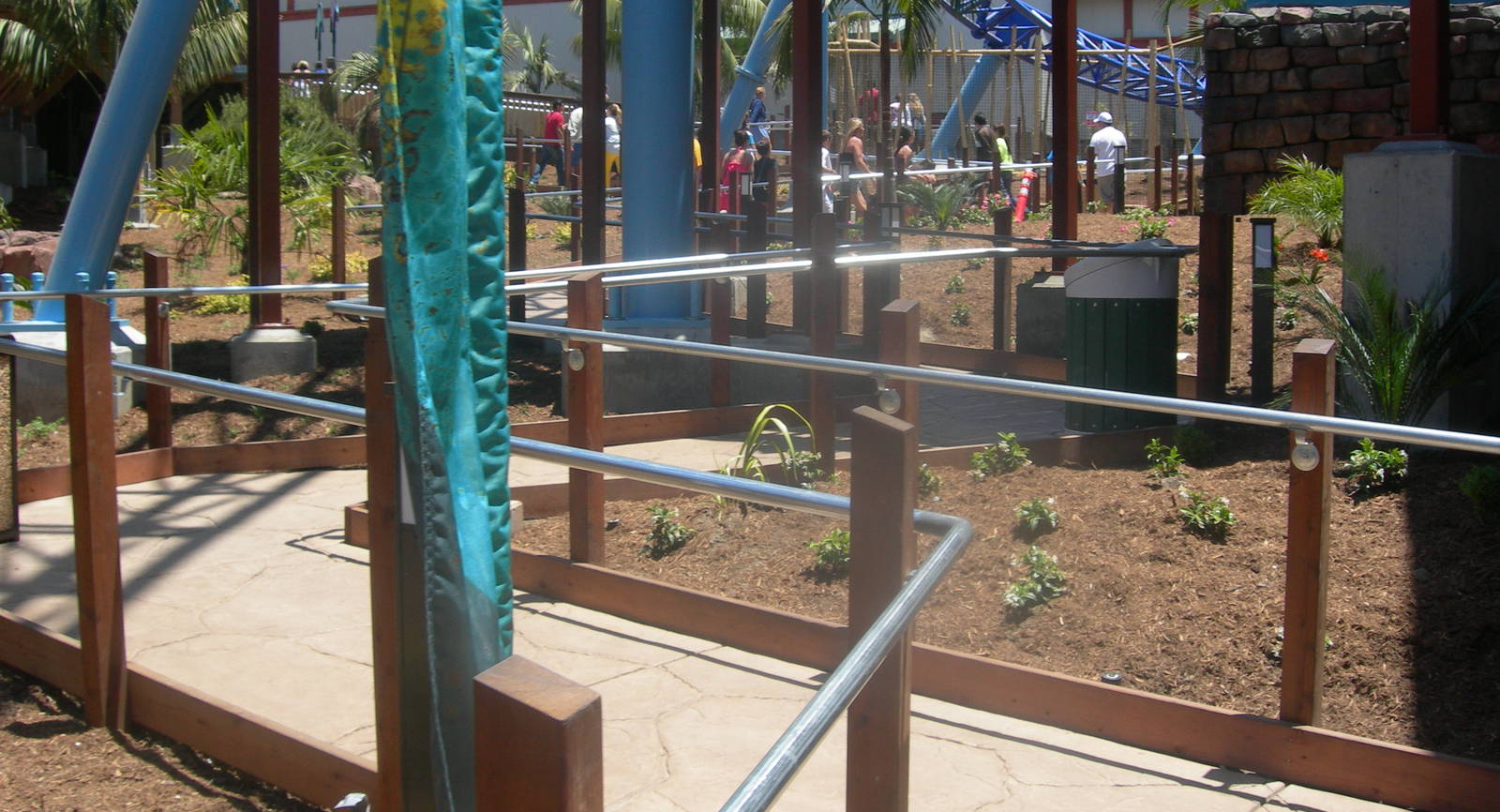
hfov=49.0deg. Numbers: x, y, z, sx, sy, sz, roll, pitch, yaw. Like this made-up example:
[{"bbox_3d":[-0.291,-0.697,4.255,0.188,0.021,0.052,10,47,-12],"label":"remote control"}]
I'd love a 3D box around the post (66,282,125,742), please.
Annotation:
[{"bbox_3d":[-1.754,0.285,4.420,0.092,1.145,0.092,4,6,38],"label":"post"}]

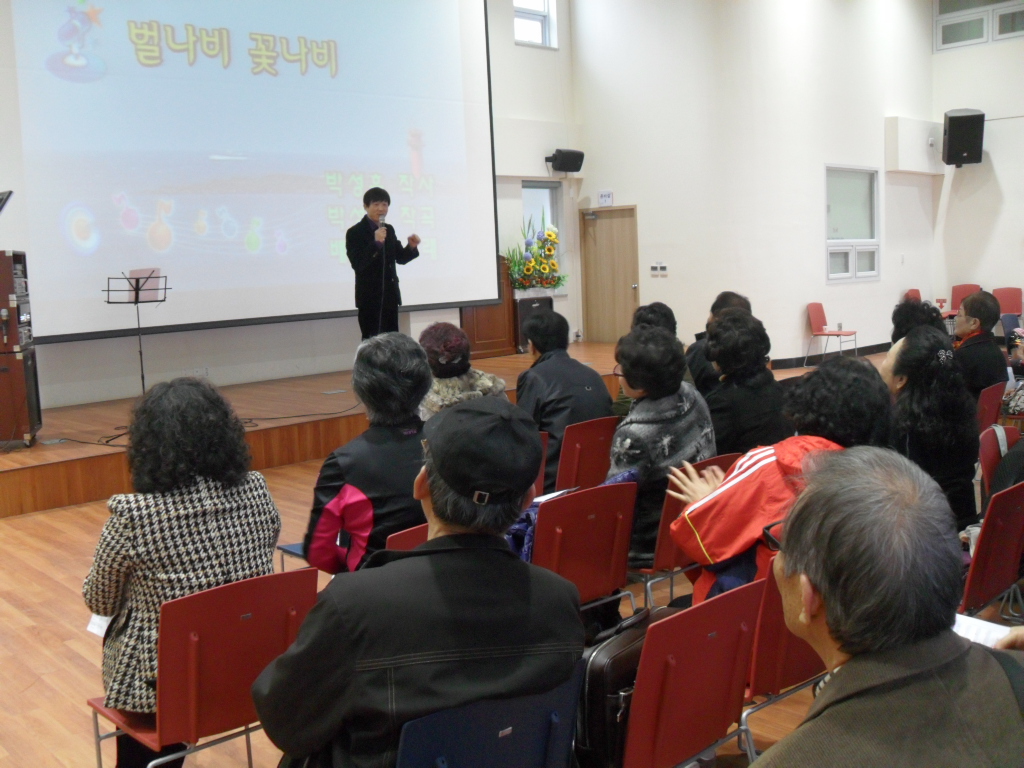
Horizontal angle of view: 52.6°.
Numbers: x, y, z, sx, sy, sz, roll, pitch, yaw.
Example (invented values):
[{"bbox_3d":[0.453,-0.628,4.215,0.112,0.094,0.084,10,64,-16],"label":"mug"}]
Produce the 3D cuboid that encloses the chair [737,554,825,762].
[{"bbox_3d":[0.634,0.746,2.674,0.460,0.790,0.520,-8,8,-38],"label":"chair"}]

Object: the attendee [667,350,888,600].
[{"bbox_3d":[0.816,0.484,3.168,0.820,1.170,0.600,4,9,45],"label":"attendee"}]

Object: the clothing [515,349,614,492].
[{"bbox_3d":[0.237,0.164,4.771,0.520,0.680,0.500,-7,8,-33],"label":"clothing"}]

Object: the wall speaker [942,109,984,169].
[{"bbox_3d":[5.996,-3.273,13.749,0.440,0.680,0.400,-2,24,7],"label":"wall speaker"}]

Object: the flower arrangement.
[{"bbox_3d":[0.315,-1.779,13.900,0.780,0.980,0.450,-5,7,-21],"label":"flower arrangement"}]

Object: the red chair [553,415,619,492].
[{"bbox_3d":[0.227,0.530,4.726,0.460,0.790,0.520,-8,9,-41],"label":"red chair"}]

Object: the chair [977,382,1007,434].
[{"bbox_3d":[2.309,0.397,5.501,0.440,0.810,0.510,-9,9,-44],"label":"chair"}]

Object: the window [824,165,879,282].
[{"bbox_3d":[4.692,-2.186,14.220,1.420,1.570,0.120,-9,9,-42],"label":"window"}]

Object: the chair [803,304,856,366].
[{"bbox_3d":[4.164,-0.635,13.496,0.520,0.810,0.440,4,9,44],"label":"chair"}]

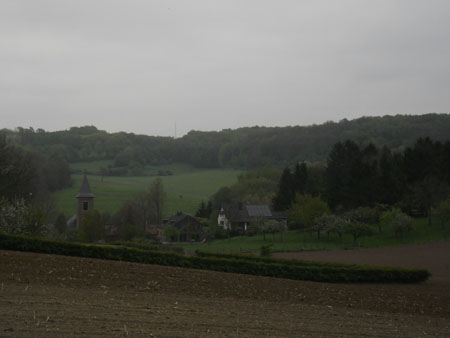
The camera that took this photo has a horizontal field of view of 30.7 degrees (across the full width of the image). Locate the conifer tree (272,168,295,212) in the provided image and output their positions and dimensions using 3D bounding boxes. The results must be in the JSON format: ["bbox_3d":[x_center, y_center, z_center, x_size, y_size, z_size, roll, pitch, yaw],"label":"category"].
[{"bbox_3d":[17.430,6.590,240.000,7.000,14.800,7.000,0,0,0],"label":"conifer tree"}]

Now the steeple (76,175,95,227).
[{"bbox_3d":[-45.120,11.320,265.000,5.500,19.000,5.500,0,0,-19],"label":"steeple"}]

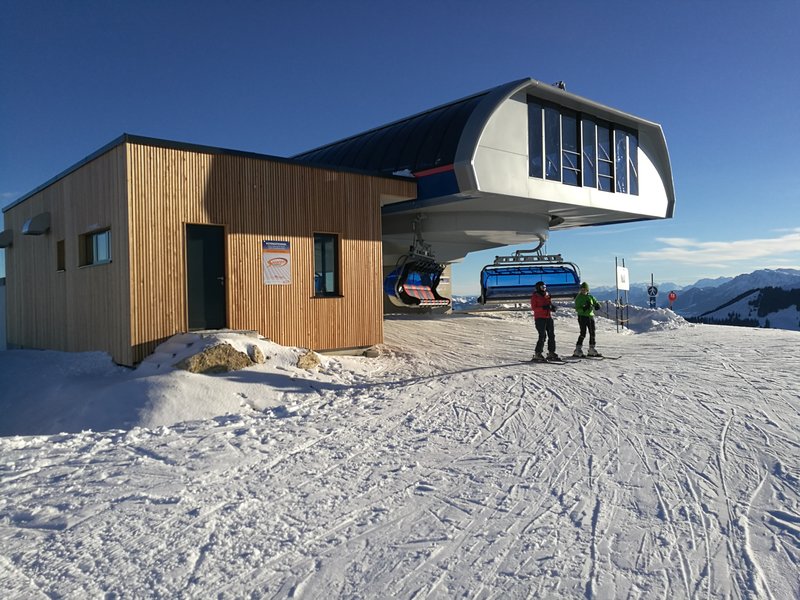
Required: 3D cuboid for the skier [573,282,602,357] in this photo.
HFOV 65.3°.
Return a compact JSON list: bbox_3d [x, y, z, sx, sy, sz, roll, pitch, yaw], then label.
[{"bbox_3d":[4.267,0.444,14.200,0.580,1.690,0.580,-2,1,-30],"label":"skier"}]

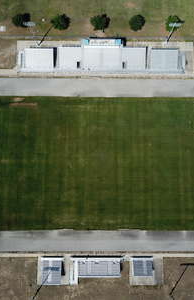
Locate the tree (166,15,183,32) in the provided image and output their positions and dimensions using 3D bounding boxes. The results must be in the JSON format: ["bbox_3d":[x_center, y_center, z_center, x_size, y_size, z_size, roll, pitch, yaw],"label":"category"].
[{"bbox_3d":[36.572,-60.082,142.677,7.000,6.300,7.000,0,85,0],"label":"tree"}]

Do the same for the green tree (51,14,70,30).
[{"bbox_3d":[-17.344,-60.441,142.740,7.600,6.500,7.000,0,85,0],"label":"green tree"}]

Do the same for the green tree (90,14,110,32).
[{"bbox_3d":[1.330,-60.101,142.723,8.600,7.200,8.200,0,85,0],"label":"green tree"}]

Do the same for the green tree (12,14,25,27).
[{"bbox_3d":[-37.404,-61.562,143.136,6.300,6.000,6.000,0,85,0],"label":"green tree"}]

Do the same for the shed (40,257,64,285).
[{"bbox_3d":[-20.330,53.976,134.225,9.800,4.000,11.500,0,85,0],"label":"shed"}]

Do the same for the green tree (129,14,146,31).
[{"bbox_3d":[19.398,-60.625,143.174,7.300,6.500,7.300,0,85,0],"label":"green tree"}]

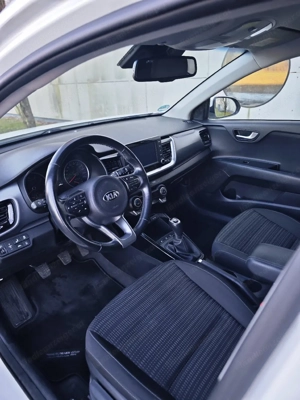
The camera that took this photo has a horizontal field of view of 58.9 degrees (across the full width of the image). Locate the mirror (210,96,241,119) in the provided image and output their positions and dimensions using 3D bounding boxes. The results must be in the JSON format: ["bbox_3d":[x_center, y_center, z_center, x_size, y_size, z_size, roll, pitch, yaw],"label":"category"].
[{"bbox_3d":[0.493,-0.622,1.780,0.205,0.137,0.100,-14,27,-20],"label":"mirror"}]

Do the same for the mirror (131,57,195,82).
[{"bbox_3d":[0.053,-0.459,0.930,0.245,0.070,0.042,-16,32,-23],"label":"mirror"}]

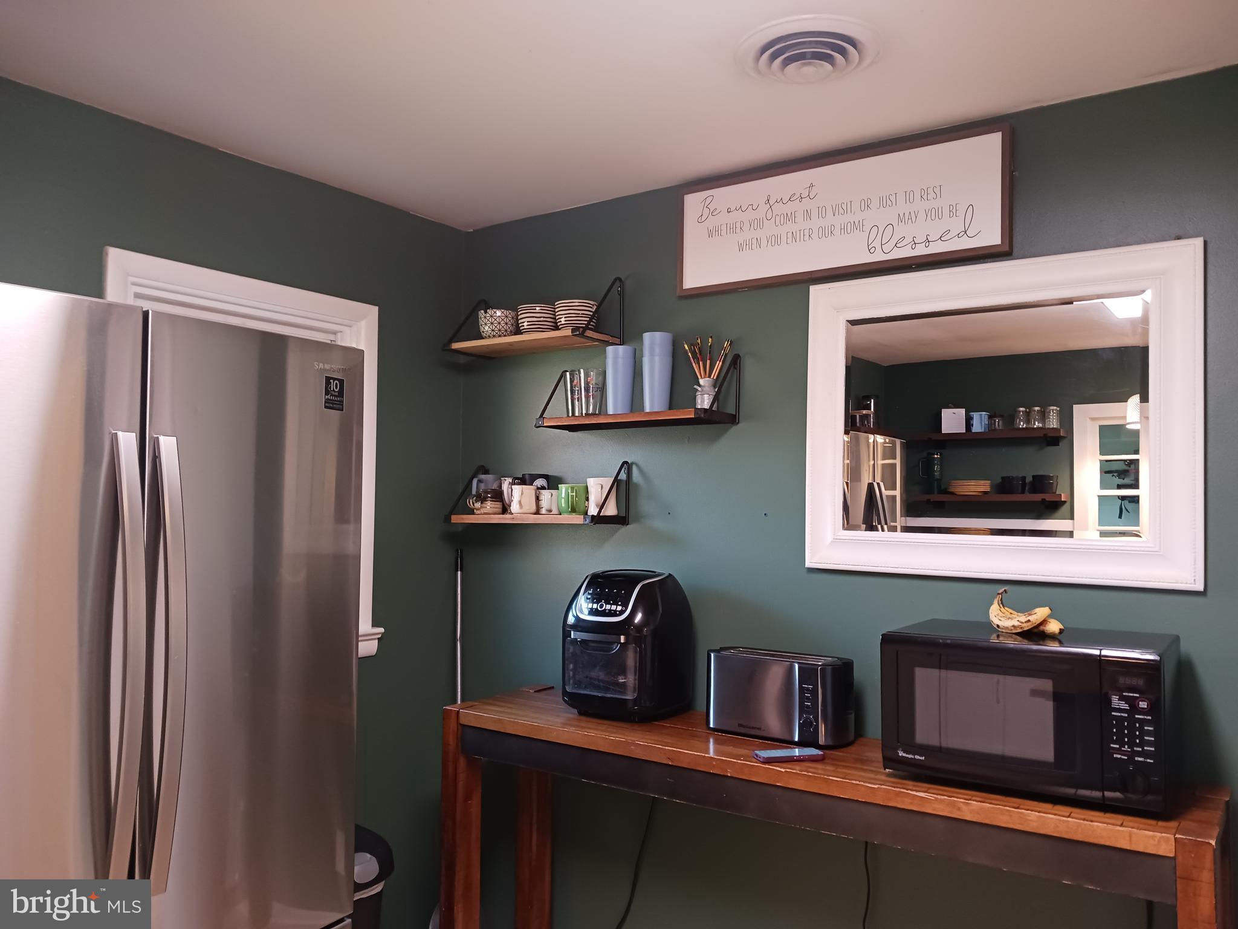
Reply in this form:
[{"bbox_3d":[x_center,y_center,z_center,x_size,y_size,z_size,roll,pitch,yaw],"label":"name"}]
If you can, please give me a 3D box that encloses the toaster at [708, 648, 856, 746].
[{"bbox_3d":[0.403,0.588,2.435,0.364,0.197,0.163,-2,-4,35],"label":"toaster"}]

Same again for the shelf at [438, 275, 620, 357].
[{"bbox_3d":[-0.283,-0.470,3.064,0.571,0.211,0.192,-2,-4,35],"label":"shelf"}]

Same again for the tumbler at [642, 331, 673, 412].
[{"bbox_3d":[0.109,-0.259,2.750,0.087,0.233,0.087,0,-3,0],"label":"tumbler"}]

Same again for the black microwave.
[{"bbox_3d":[0.890,0.519,2.081,0.527,0.307,0.369,-2,-4,35],"label":"black microwave"}]

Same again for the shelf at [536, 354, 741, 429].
[{"bbox_3d":[0.043,-0.210,2.830,0.588,0.197,0.182,-2,-4,35],"label":"shelf"}]

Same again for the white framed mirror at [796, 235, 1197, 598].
[{"bbox_3d":[0.881,-0.106,2.328,0.909,0.756,0.045,0,-3,35],"label":"white framed mirror"}]

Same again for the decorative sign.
[{"bbox_3d":[0.565,-0.657,2.584,0.929,0.316,0.030,0,-3,35],"label":"decorative sign"}]

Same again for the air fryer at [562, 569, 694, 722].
[{"bbox_3d":[0.032,0.501,2.696,0.292,0.396,0.299,-2,-4,35],"label":"air fryer"}]

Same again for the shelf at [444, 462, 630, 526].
[{"bbox_3d":[-0.269,0.089,3.027,0.583,0.192,0.187,-2,-4,35],"label":"shelf"}]

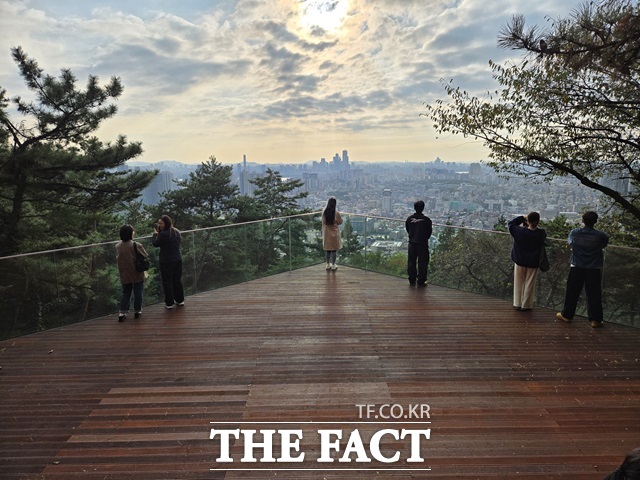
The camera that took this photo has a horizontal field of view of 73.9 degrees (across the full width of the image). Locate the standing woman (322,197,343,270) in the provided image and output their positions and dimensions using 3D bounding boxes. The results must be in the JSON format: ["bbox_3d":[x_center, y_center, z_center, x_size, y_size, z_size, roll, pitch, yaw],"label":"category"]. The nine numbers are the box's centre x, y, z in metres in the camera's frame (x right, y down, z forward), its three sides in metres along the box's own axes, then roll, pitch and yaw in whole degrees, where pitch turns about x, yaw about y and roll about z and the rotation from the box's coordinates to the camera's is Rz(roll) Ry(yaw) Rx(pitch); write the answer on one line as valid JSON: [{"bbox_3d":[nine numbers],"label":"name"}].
[{"bbox_3d":[0.280,-0.140,9.650,0.480,1.660,0.380,1,10,8],"label":"standing woman"}]

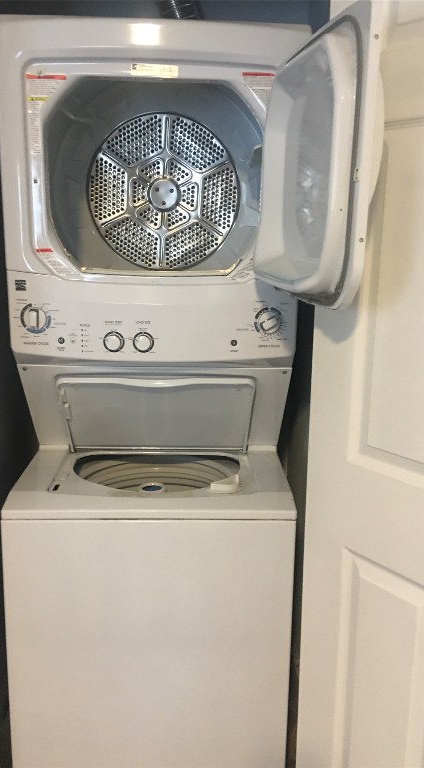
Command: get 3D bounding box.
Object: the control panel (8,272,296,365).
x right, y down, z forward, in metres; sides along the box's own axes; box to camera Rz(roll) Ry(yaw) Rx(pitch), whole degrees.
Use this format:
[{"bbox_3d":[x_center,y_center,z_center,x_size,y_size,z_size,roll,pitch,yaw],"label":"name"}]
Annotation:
[{"bbox_3d":[-0.137,-0.152,1.530,0.680,0.215,0.100,1,12,-2],"label":"control panel"}]

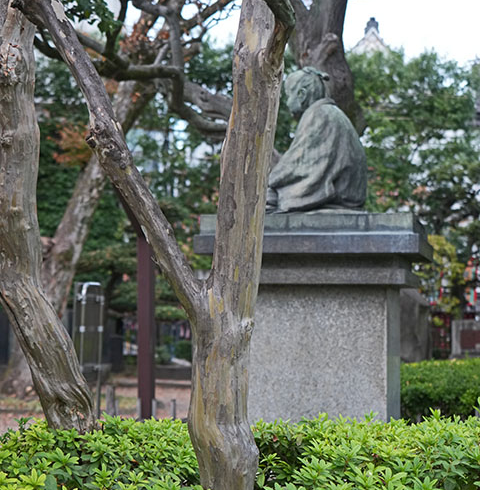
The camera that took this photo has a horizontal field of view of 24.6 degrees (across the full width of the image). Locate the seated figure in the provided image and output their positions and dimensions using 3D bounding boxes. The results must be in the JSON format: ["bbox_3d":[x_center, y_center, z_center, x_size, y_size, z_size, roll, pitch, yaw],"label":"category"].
[{"bbox_3d":[0.392,-0.529,6.058,0.640,0.820,0.660,0,-3,13],"label":"seated figure"}]

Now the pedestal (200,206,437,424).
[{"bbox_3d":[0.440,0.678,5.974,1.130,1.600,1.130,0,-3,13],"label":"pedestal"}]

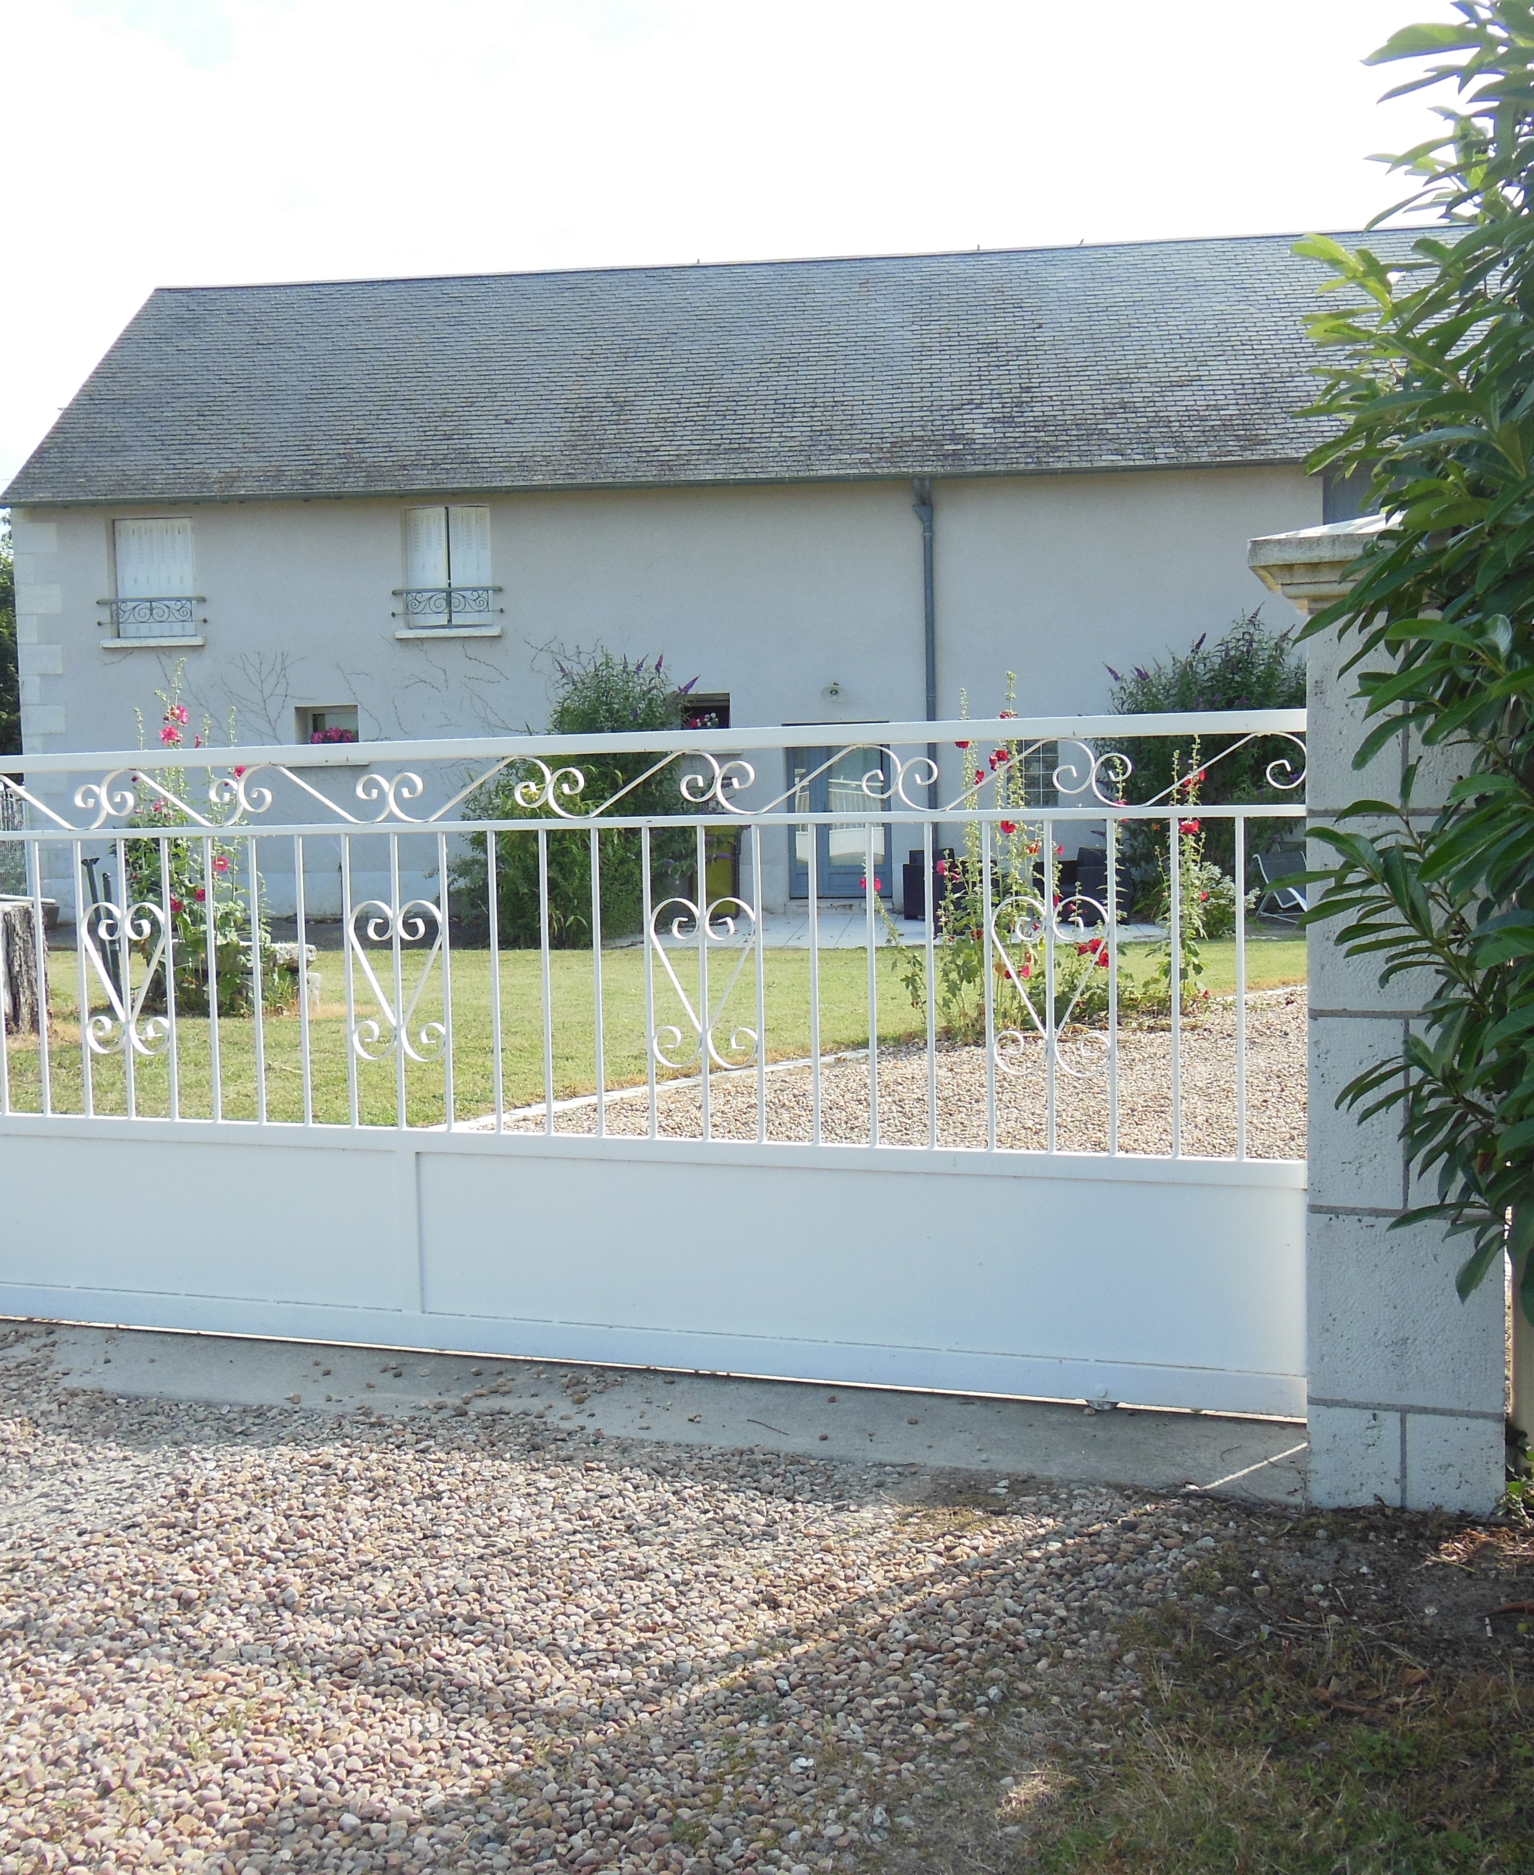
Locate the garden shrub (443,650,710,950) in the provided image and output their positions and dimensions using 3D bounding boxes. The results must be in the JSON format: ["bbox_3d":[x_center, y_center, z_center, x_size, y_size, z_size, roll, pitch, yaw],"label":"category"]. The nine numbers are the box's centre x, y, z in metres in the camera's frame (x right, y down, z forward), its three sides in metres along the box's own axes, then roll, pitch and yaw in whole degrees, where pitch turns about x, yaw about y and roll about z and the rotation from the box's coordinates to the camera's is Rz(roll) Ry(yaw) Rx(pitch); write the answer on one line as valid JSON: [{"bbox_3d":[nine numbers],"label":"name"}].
[{"bbox_3d":[-2.015,-1.542,19.300,2.700,3.050,2.500,-1,4,4],"label":"garden shrub"}]

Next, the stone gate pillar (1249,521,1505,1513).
[{"bbox_3d":[1.167,0.126,3.307,0.505,1.796,0.505,0,4,17],"label":"stone gate pillar"}]

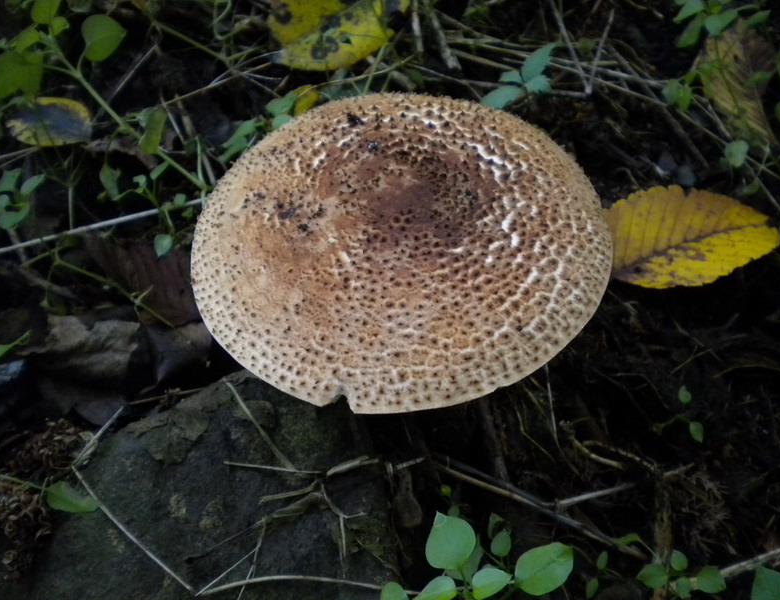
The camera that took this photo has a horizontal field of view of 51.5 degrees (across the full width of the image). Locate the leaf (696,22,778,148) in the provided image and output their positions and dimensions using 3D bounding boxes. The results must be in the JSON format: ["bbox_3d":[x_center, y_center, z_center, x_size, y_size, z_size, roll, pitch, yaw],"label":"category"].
[{"bbox_3d":[0.188,-0.119,0.441,0.042,0.014,0.093,-5,62,6],"label":"leaf"}]

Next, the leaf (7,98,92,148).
[{"bbox_3d":[-0.180,-0.095,0.430,0.043,0.010,0.034,3,60,-4],"label":"leaf"}]

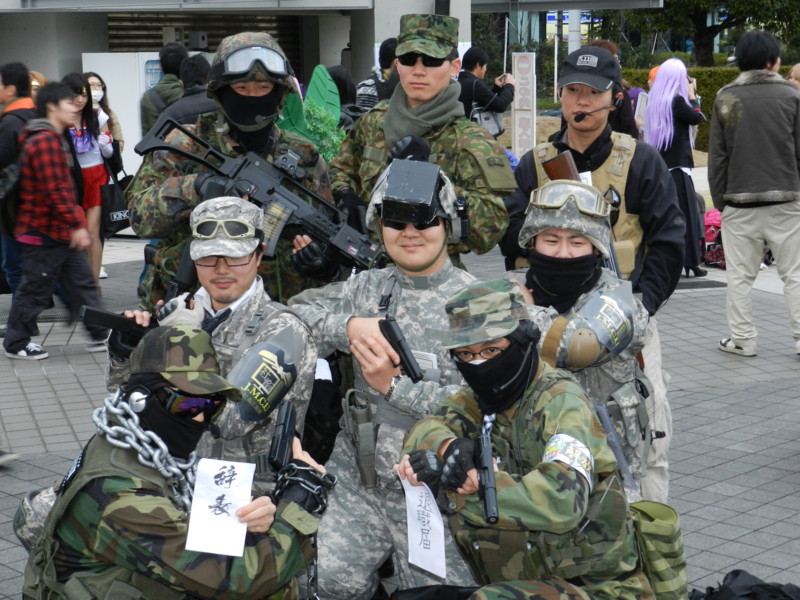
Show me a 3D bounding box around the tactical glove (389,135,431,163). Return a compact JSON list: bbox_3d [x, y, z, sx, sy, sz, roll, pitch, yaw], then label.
[{"bbox_3d":[0.026,-0.404,3.750,0.120,0.090,0.100,-8,11,-39],"label":"tactical glove"}]

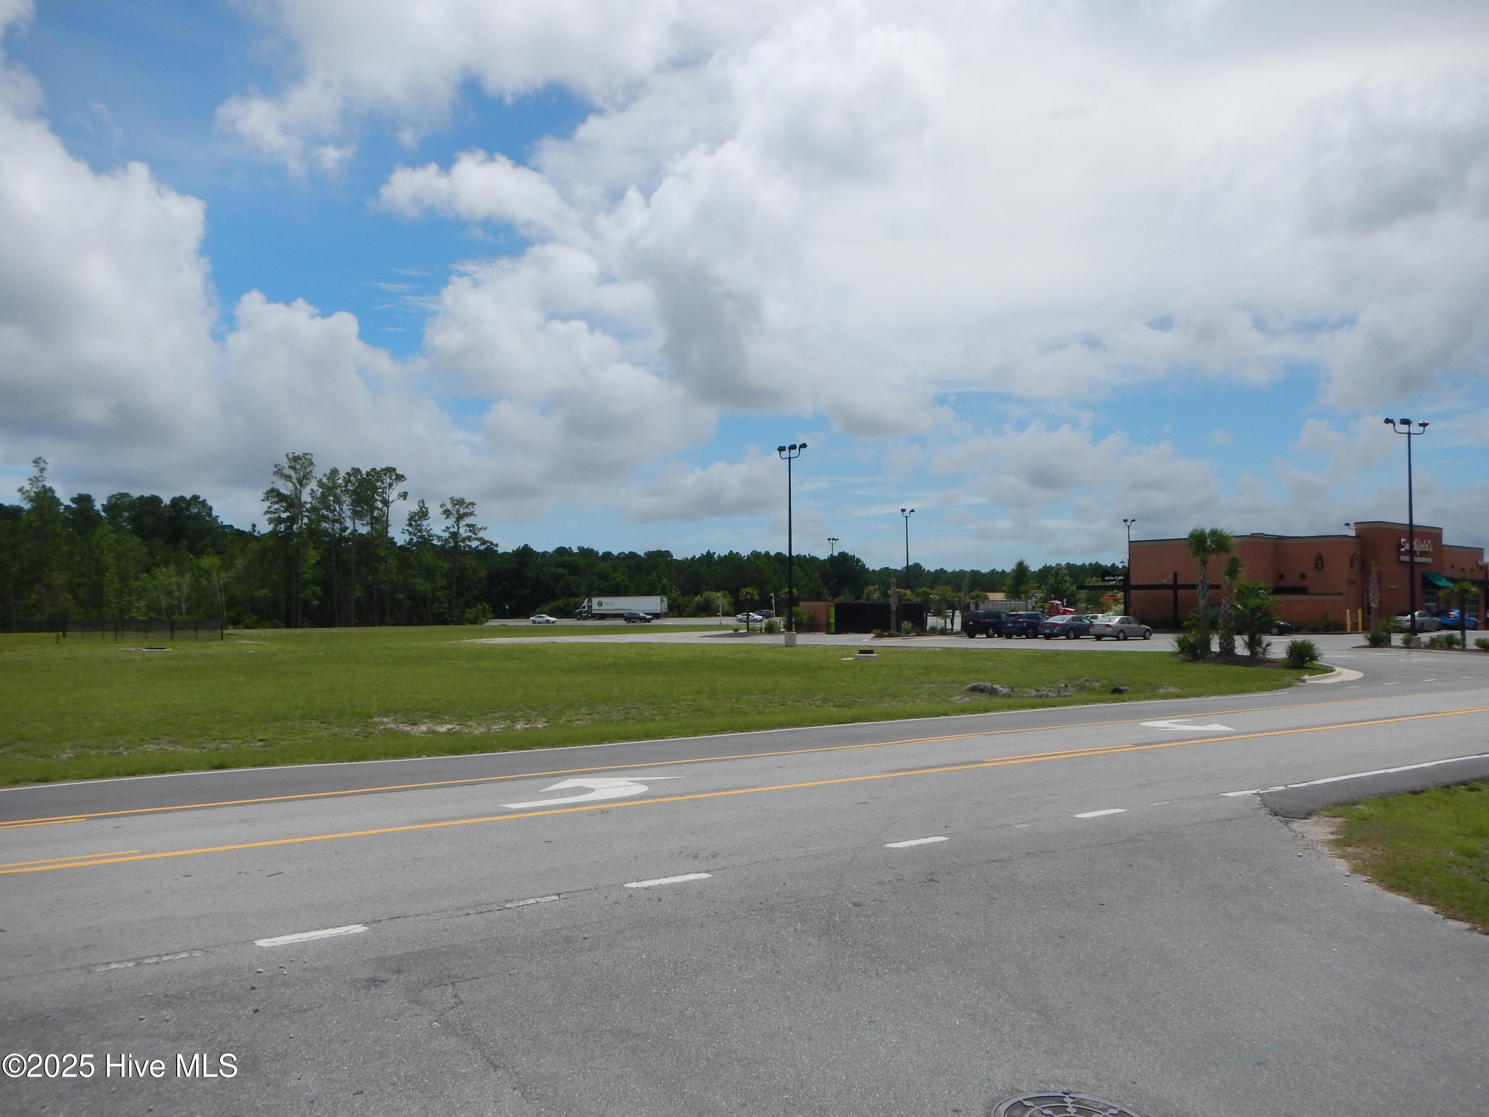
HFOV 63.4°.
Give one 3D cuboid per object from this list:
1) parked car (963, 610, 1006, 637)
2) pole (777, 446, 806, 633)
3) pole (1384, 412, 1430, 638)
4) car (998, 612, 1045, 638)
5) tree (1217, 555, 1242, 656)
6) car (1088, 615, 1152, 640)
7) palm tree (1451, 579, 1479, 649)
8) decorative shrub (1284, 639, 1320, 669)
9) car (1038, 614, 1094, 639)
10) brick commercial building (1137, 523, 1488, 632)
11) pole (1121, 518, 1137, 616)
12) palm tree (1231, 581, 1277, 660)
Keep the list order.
[{"bbox_3d":[16.707,4.391,79.778,4.800,1.780,1.880,2,-3,-39],"label":"parked car"},{"bbox_3d":[2.376,-0.669,60.000,0.750,10.135,1.500,2,-3,-38],"label":"pole"},{"bbox_3d":[28.978,-1.085,52.500,0.750,9.999,1.500,2,-3,-38],"label":"pole"},{"bbox_3d":[18.646,4.344,77.478,4.600,1.660,1.840,2,-3,-39],"label":"car"},{"bbox_3d":[18.303,1.773,45.500,1.000,3.810,1.000,2,-3,-38],"label":"tree"},{"bbox_3d":[22.806,4.237,72.977,4.490,1.435,1.750,2,-3,-39],"label":"car"},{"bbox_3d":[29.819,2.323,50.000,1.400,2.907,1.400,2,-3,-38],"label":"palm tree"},{"bbox_3d":[17.117,2.939,37.000,1.100,0.875,1.100,2,-3,-38],"label":"decorative shrub"},{"bbox_3d":[20.646,4.328,75.075,5.050,1.470,1.860,2,-3,-39],"label":"car"},{"bbox_3d":[45.643,1.756,96.984,25.600,7.800,16.100,2,-3,-38],"label":"brick commercial building"},{"bbox_3d":[35.112,1.461,110.000,0.600,10.040,1.600,2,-3,-38],"label":"pole"},{"bbox_3d":[18.316,2.232,43.200,1.600,2.795,1.600,2,-3,-38],"label":"palm tree"}]

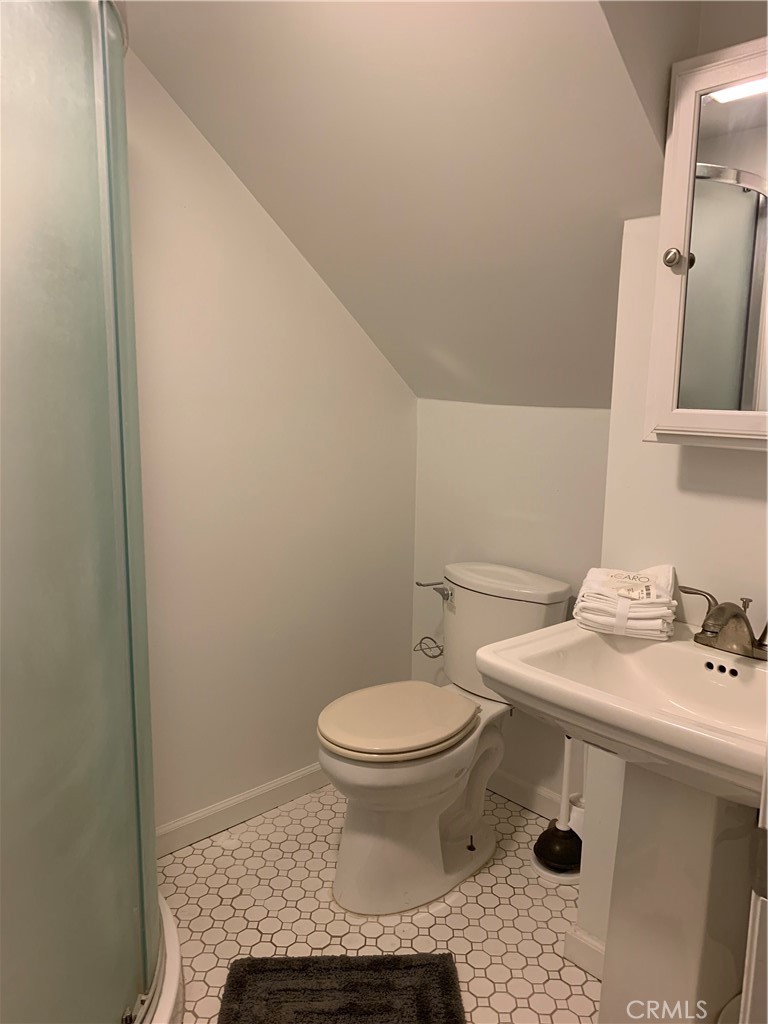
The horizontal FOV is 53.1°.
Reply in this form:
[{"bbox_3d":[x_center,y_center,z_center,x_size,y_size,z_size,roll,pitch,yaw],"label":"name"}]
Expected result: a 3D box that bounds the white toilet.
[{"bbox_3d":[0.112,0.554,1.984,0.688,0.733,0.395,-8,12,-43],"label":"white toilet"}]

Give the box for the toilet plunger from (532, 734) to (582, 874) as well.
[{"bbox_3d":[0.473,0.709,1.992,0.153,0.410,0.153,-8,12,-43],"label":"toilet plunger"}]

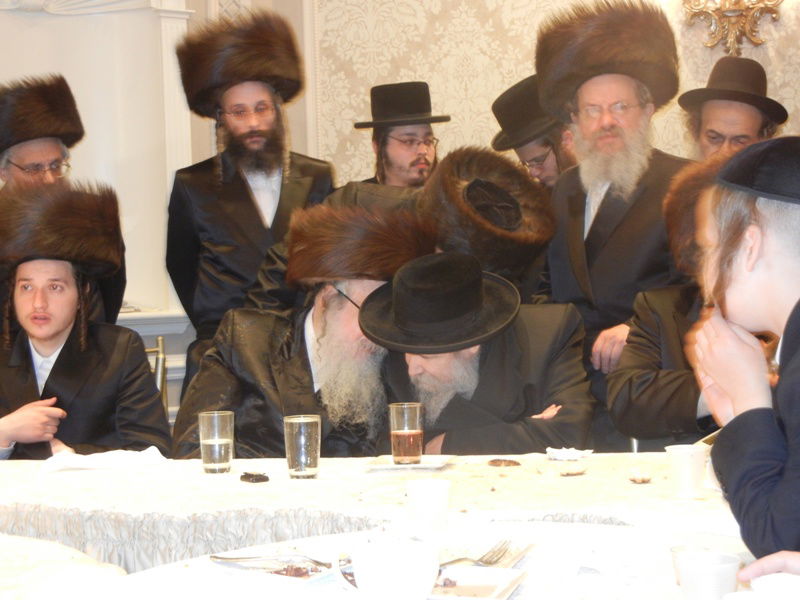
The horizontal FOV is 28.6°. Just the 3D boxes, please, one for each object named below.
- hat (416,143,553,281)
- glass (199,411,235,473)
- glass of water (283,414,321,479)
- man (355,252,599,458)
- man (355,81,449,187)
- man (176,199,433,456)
[{"bbox_3d":[0.212,-0.217,3.900,0.330,0.340,0.160,14,-49,-25],"label":"hat"},{"bbox_3d":[-0.375,0.291,3.217,0.072,0.120,0.072,-2,3,0],"label":"glass"},{"bbox_3d":[-0.195,0.292,3.127,0.073,0.121,0.073,-2,3,0],"label":"glass of water"},{"bbox_3d":[0.189,0.477,3.600,0.600,1.181,0.780,-1,3,14],"label":"man"},{"bbox_3d":[-0.011,0.160,4.950,0.520,1.700,0.340,-3,3,-25],"label":"man"},{"bbox_3d":[-0.228,0.436,3.600,0.620,1.288,0.780,-3,3,-23],"label":"man"}]

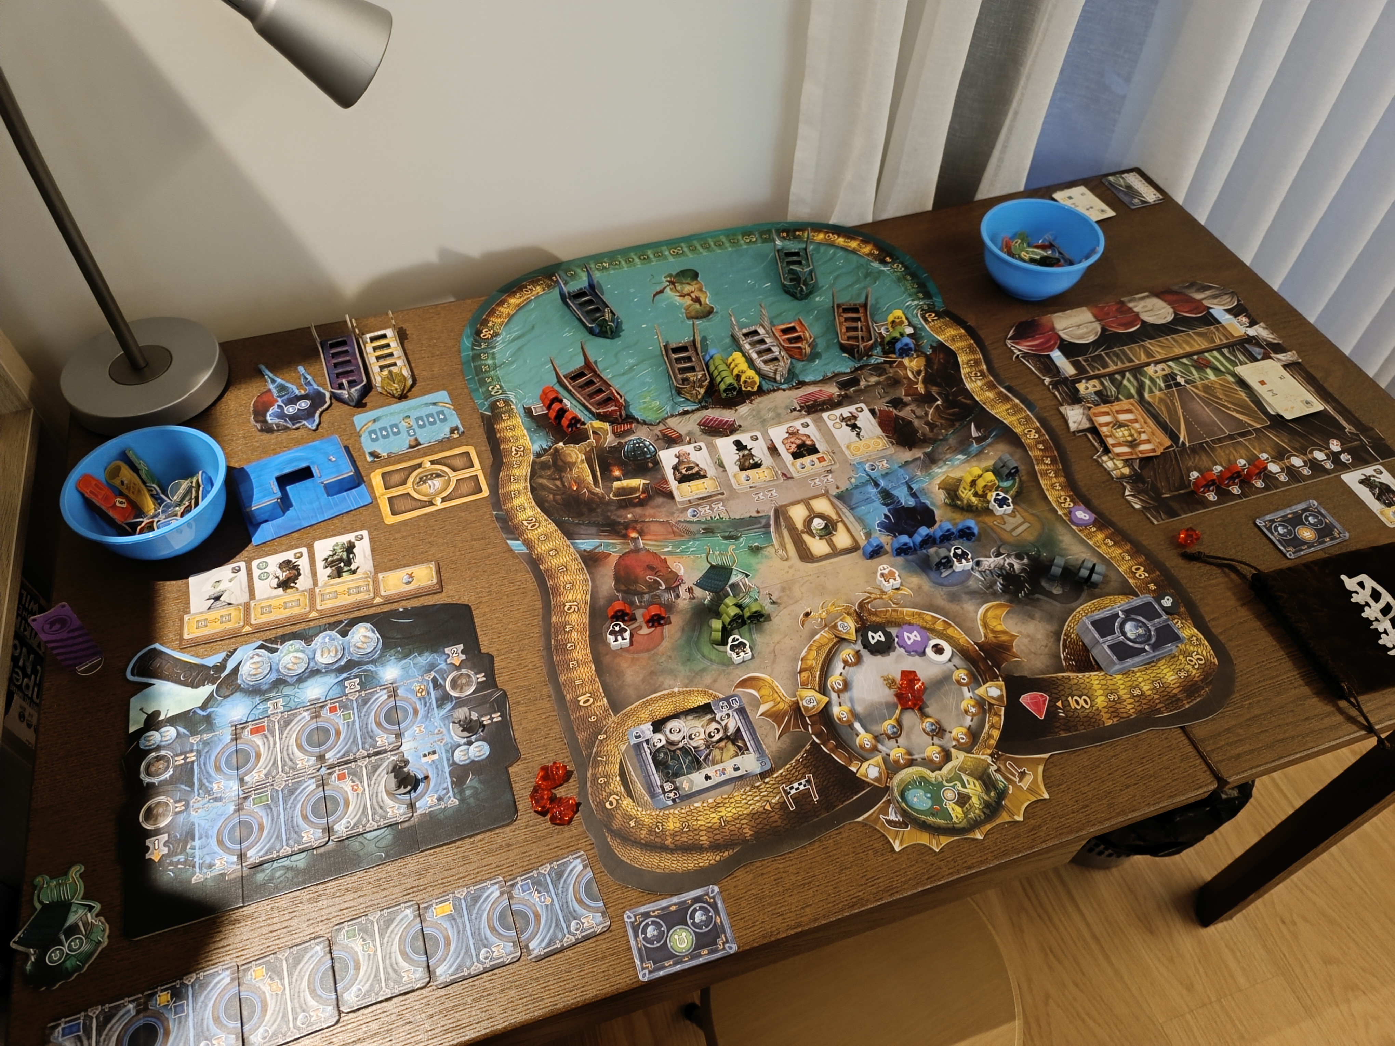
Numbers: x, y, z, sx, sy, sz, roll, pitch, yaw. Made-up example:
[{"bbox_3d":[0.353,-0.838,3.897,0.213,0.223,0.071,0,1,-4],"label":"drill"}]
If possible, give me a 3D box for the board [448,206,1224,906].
[{"bbox_3d":[0.079,-0.052,0.839,0.500,0.005,0.685,-14,54,-12],"label":"board"}]

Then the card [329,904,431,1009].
[{"bbox_3d":[-0.193,0.262,0.590,0.053,0.002,0.052,-15,54,-12],"label":"card"}]

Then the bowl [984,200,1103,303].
[{"bbox_3d":[0.340,-0.266,0.976,0.120,0.062,0.120,2,52,0],"label":"bowl"}]

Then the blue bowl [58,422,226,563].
[{"bbox_3d":[-0.422,-0.013,0.762,0.120,0.062,0.120,1,52,-1],"label":"blue bowl"}]

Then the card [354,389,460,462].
[{"bbox_3d":[-0.257,-0.087,0.862,0.087,0.002,0.060,-19,55,-15],"label":"card"}]

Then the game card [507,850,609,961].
[{"bbox_3d":[-0.087,0.240,0.609,0.053,0.002,0.052,-17,54,-14],"label":"game card"}]

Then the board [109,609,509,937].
[{"bbox_3d":[-0.276,0.151,0.706,0.270,0.003,0.226,-14,53,-12],"label":"board"}]

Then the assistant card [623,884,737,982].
[{"bbox_3d":[-0.010,0.254,0.600,0.061,0.002,0.042,-12,53,-11],"label":"assistant card"}]

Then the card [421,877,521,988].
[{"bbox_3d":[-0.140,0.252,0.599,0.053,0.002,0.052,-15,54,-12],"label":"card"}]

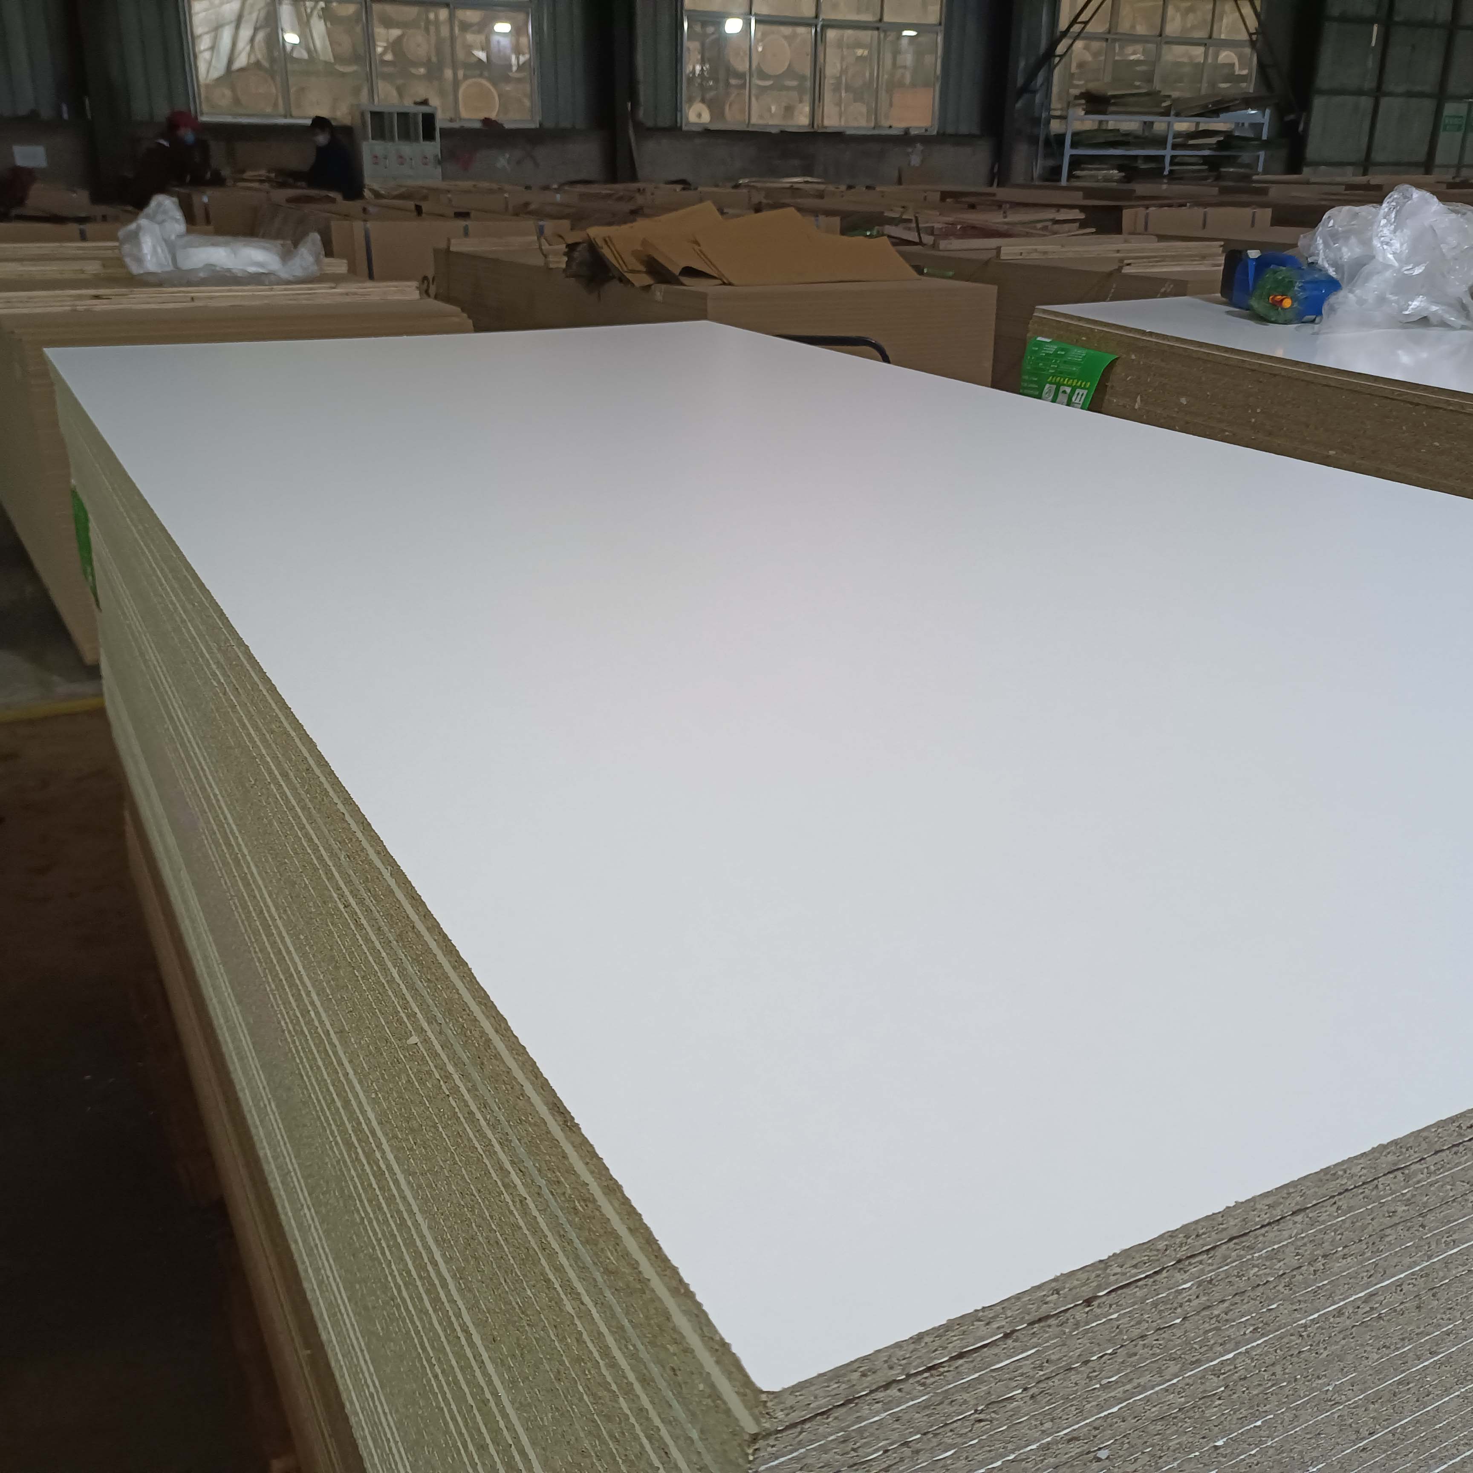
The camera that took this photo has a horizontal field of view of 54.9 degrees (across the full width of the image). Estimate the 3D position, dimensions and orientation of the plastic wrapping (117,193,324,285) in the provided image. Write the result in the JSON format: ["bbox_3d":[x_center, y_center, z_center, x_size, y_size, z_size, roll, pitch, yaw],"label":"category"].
[{"bbox_3d":[-1.768,-1.718,4.885,0.660,0.275,0.400,-10,25,-26],"label":"plastic wrapping"}]

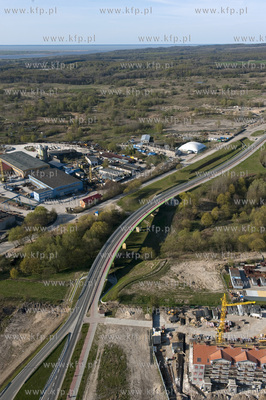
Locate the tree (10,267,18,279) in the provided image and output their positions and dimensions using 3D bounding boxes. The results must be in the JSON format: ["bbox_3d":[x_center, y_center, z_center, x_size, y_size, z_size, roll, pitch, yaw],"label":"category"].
[{"bbox_3d":[-74.650,45.672,237.810,4.788,8.329,4.788,0,23,0],"label":"tree"}]

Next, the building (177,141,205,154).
[{"bbox_3d":[82.479,-74.129,519.796,27.500,9.500,41.000,12,26,27],"label":"building"}]

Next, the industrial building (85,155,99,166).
[{"bbox_3d":[-53.489,-51.428,490.757,9.500,5.300,25.000,-10,25,-22],"label":"industrial building"}]

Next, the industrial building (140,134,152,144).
[{"bbox_3d":[20.564,-96.998,597.610,12.000,6.000,30.000,3,23,7],"label":"industrial building"}]

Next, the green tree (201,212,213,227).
[{"bbox_3d":[59.071,15.672,303.392,9.162,11.666,9.162,0,23,0],"label":"green tree"}]

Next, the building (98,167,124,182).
[{"bbox_3d":[-24.392,-27.725,416.075,27.000,5.200,14.500,16,28,33],"label":"building"}]

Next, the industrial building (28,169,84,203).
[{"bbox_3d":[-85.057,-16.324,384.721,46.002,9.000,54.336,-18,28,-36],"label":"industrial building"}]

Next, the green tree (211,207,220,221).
[{"bbox_3d":[72.332,12.219,330.100,7.200,11.300,7.200,0,23,0],"label":"green tree"}]

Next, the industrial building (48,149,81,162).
[{"bbox_3d":[-86.737,-55.603,478.939,38.000,8.500,15.000,-2,23,-4],"label":"industrial building"}]

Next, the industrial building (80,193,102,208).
[{"bbox_3d":[-38.249,0.295,347.305,7.400,6.900,20.400,20,30,39],"label":"industrial building"}]

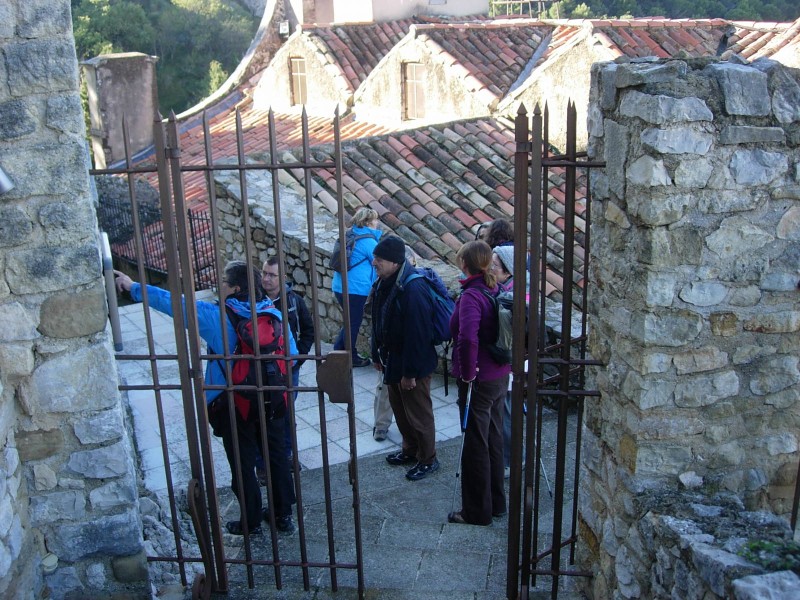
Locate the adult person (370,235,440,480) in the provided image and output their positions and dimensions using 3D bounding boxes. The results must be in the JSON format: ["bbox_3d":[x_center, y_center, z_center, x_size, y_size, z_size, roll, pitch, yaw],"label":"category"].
[{"bbox_3d":[0.046,0.402,6.217,0.390,1.750,0.520,-11,20,-29],"label":"adult person"}]

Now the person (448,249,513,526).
[{"bbox_3d":[0.447,0.480,4.936,0.350,1.670,0.460,4,18,19],"label":"person"}]

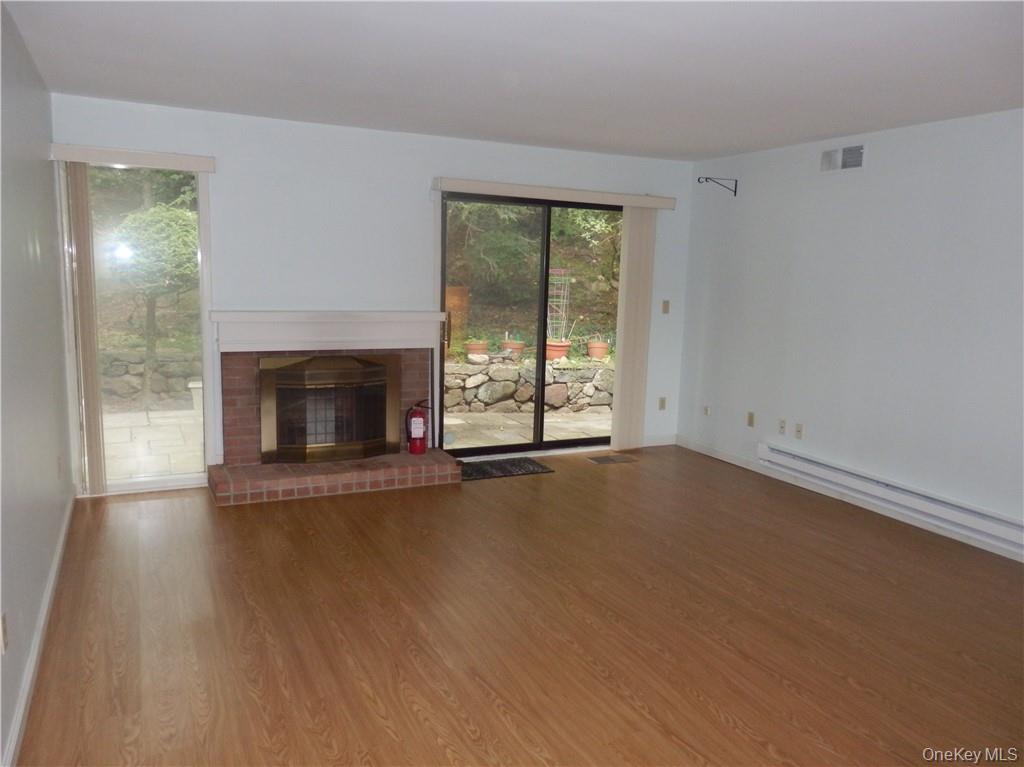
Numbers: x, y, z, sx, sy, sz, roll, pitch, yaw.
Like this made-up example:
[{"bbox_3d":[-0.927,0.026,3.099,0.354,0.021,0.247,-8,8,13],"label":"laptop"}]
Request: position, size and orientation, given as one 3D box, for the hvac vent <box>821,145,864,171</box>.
[{"bbox_3d":[2.200,-1.505,4.954,0.030,0.164,0.355,-3,10,-27],"label":"hvac vent"}]

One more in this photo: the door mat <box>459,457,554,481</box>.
[{"bbox_3d":[-0.108,0.642,5.656,0.770,0.015,0.430,-2,10,-25],"label":"door mat"}]

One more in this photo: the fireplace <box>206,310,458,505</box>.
[{"bbox_3d":[-1.188,0.112,5.046,1.640,1.187,0.500,-2,10,-25],"label":"fireplace"}]

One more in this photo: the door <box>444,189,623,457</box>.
[{"bbox_3d":[0.255,-0.439,5.916,1.770,2.015,0.100,-2,10,-25],"label":"door"}]

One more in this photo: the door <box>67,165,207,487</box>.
[{"bbox_3d":[-2.356,-0.323,4.707,0.740,2.040,0.100,-2,10,-25],"label":"door"}]

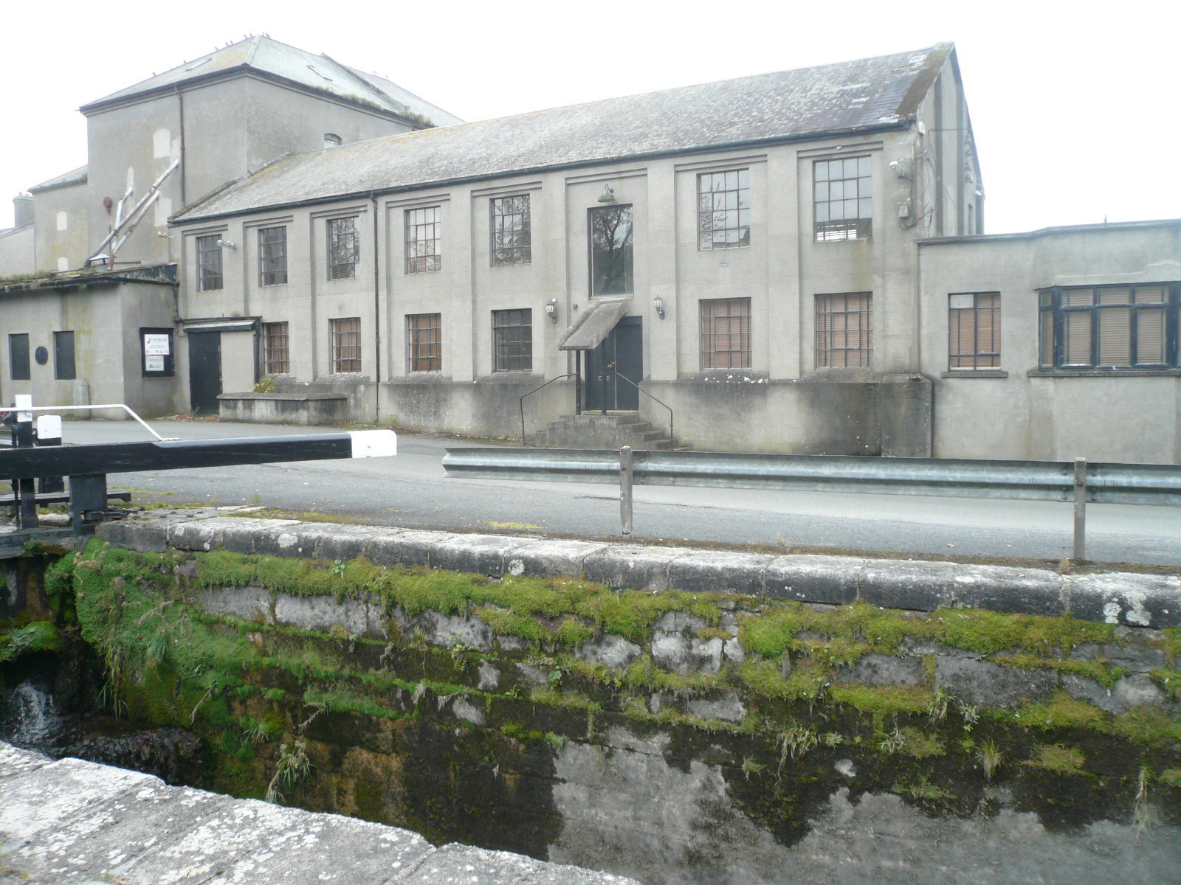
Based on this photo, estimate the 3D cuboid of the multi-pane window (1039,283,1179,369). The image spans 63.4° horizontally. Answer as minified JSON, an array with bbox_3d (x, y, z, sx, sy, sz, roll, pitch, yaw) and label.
[{"bbox_3d":[8.760,-1.950,16.116,2.240,1.470,0.350,2,5,30],"label":"multi-pane window"}]

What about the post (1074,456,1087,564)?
[{"bbox_3d":[3.869,0.529,7.550,0.088,0.820,0.095,1,4,22],"label":"post"}]

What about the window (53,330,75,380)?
[{"bbox_3d":[-15.401,-2.562,28.130,1.020,1.420,0.120,2,5,30],"label":"window"}]

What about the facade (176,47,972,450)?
[{"bbox_3d":[-1.144,-4.544,25.895,21.350,8.670,7.800,2,5,30],"label":"facade"}]

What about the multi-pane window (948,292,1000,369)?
[{"bbox_3d":[7.001,-2.017,17.399,0.890,1.420,0.120,2,5,30],"label":"multi-pane window"}]

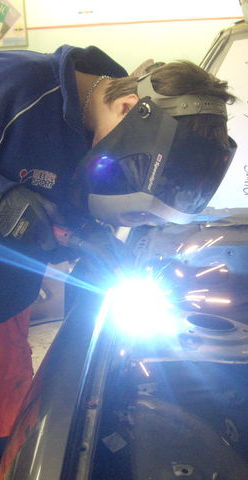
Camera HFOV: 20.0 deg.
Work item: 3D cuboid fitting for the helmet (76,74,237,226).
[{"bbox_3d":[0.054,-0.162,1.240,0.260,0.265,0.220,15,-6,36],"label":"helmet"}]

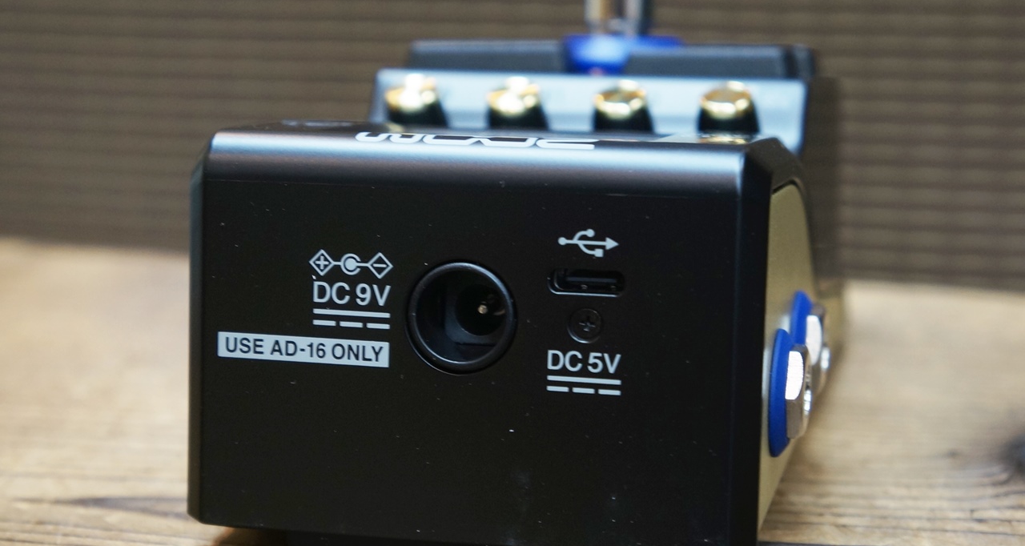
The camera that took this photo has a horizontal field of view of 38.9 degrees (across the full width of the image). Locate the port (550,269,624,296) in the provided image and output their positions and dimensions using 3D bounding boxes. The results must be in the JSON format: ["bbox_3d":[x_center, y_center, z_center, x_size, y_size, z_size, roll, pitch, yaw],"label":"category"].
[{"bbox_3d":[0.009,0.001,0.179,0.009,0.003,0.005,3,5,11],"label":"port"}]

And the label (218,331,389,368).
[{"bbox_3d":[-0.027,0.010,0.184,0.023,0.003,0.001,3,5,11],"label":"label"}]

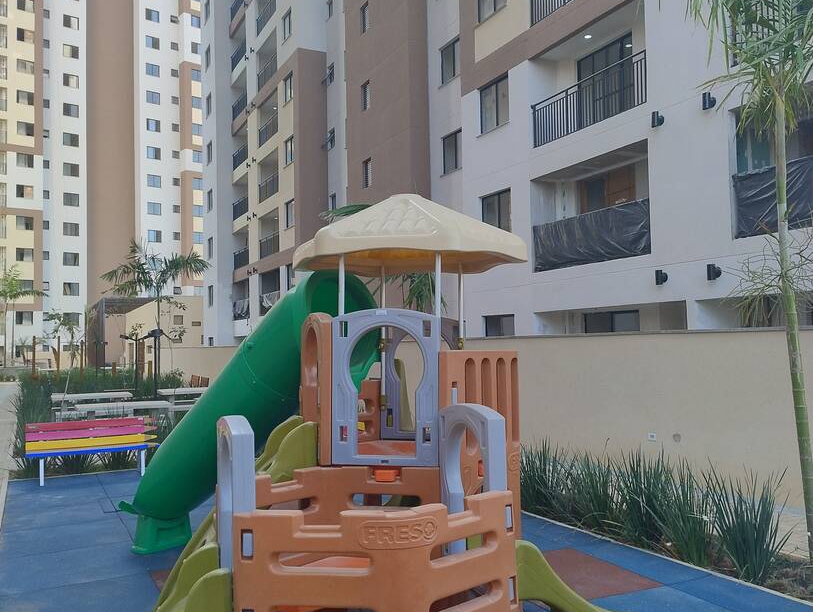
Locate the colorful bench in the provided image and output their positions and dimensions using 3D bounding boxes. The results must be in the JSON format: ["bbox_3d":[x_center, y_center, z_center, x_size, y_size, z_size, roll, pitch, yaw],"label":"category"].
[{"bbox_3d":[-3.945,1.832,9.513,1.570,0.725,0.540,0,-3,-26],"label":"colorful bench"}]

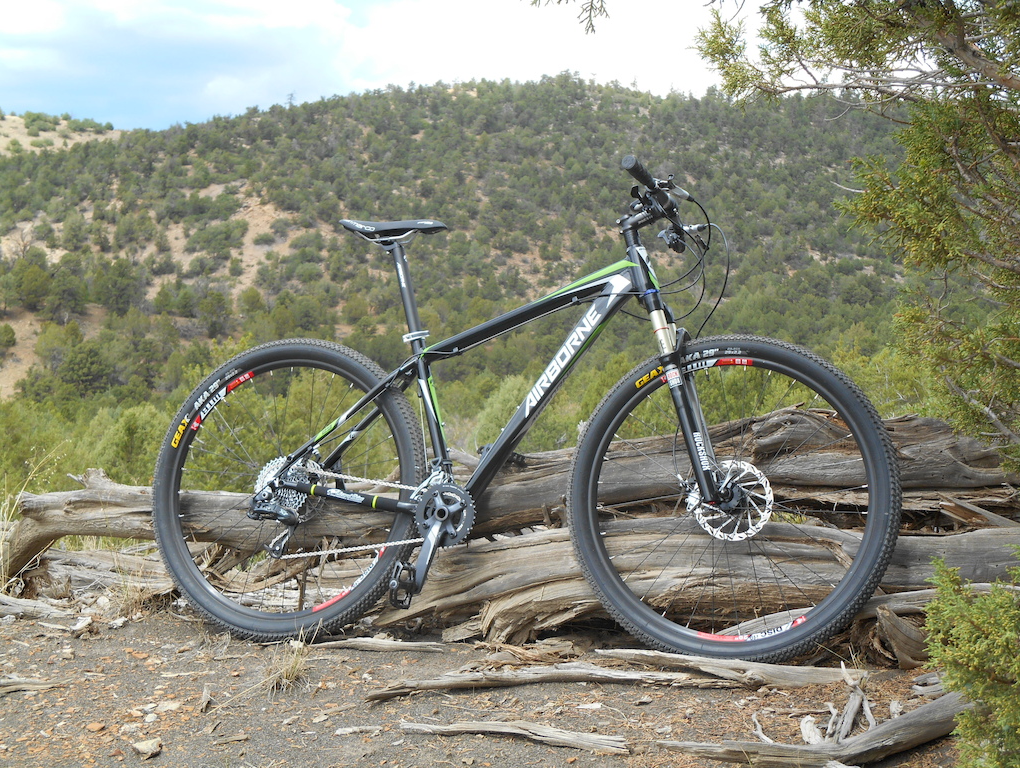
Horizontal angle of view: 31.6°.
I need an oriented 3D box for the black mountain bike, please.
[{"bbox_3d":[-0.014,0.088,4.179,1.825,1.068,0.680,0,-10,20],"label":"black mountain bike"}]

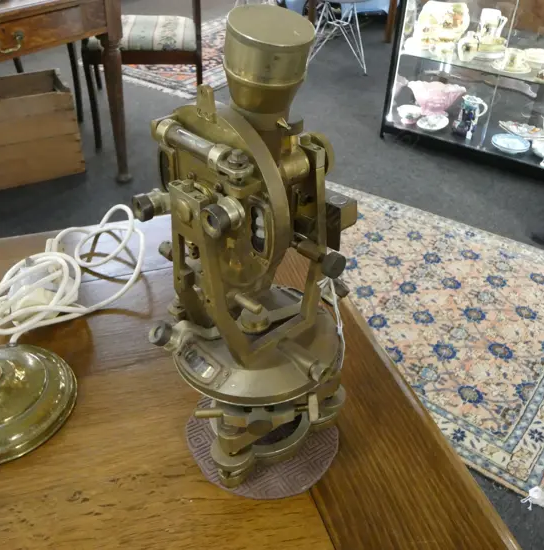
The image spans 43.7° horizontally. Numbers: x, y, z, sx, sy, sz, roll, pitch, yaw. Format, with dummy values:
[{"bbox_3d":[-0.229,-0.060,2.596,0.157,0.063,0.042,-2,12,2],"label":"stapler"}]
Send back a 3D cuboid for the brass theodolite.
[{"bbox_3d":[-0.012,0.002,0.573,0.169,0.444,0.163,-27,51,-28],"label":"brass theodolite"}]

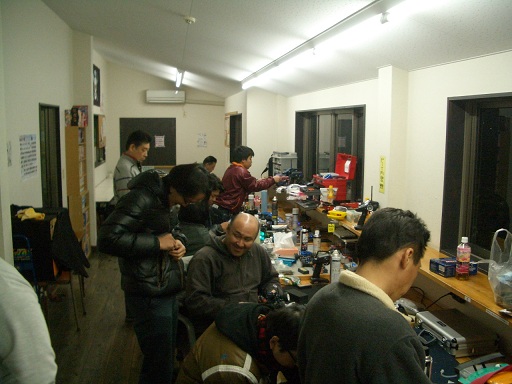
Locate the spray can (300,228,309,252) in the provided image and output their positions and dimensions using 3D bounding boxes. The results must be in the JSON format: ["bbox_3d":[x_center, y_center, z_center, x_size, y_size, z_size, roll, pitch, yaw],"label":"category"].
[{"bbox_3d":[0.400,0.406,4.322,0.058,0.205,0.058,0,8,0],"label":"spray can"}]

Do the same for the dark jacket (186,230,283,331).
[{"bbox_3d":[-0.110,0.505,2.900,0.570,0.580,0.420,-5,9,-37],"label":"dark jacket"}]

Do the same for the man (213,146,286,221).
[{"bbox_3d":[-0.085,0.254,5.584,0.780,1.470,0.500,-1,8,-9],"label":"man"}]

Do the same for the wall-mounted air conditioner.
[{"bbox_3d":[-1.750,-1.851,10.097,0.760,0.260,0.210,-1,8,-9],"label":"wall-mounted air conditioner"}]

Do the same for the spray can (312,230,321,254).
[{"bbox_3d":[0.499,0.412,4.308,0.062,0.200,0.062,0,8,0],"label":"spray can"}]

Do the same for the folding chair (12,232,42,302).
[{"bbox_3d":[-2.048,0.767,4.272,0.450,0.800,0.480,-1,8,-9],"label":"folding chair"}]

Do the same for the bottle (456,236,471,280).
[{"bbox_3d":[0.975,0.312,2.430,0.066,0.210,0.066,-1,8,-9],"label":"bottle"}]

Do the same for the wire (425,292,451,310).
[{"bbox_3d":[0.998,0.598,2.869,0.090,0.110,0.160,-1,8,-9],"label":"wire"}]

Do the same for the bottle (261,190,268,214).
[{"bbox_3d":[0.090,0.112,5.500,0.066,0.250,0.066,-1,8,-9],"label":"bottle"}]

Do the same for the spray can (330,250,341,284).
[{"bbox_3d":[0.473,0.458,3.080,0.057,0.220,0.057,0,8,0],"label":"spray can"}]

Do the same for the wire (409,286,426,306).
[{"bbox_3d":[0.842,0.548,2.700,0.060,0.100,0.110,-1,8,-9],"label":"wire"}]

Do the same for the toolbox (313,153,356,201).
[{"bbox_3d":[0.734,-0.142,4.989,0.300,0.440,0.480,-1,8,-9],"label":"toolbox"}]

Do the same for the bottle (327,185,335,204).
[{"bbox_3d":[0.696,0.027,4.819,0.062,0.175,0.062,-1,8,-9],"label":"bottle"}]

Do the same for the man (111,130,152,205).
[{"bbox_3d":[-1.035,0.254,4.302,0.400,1.660,0.520,1,8,7],"label":"man"}]

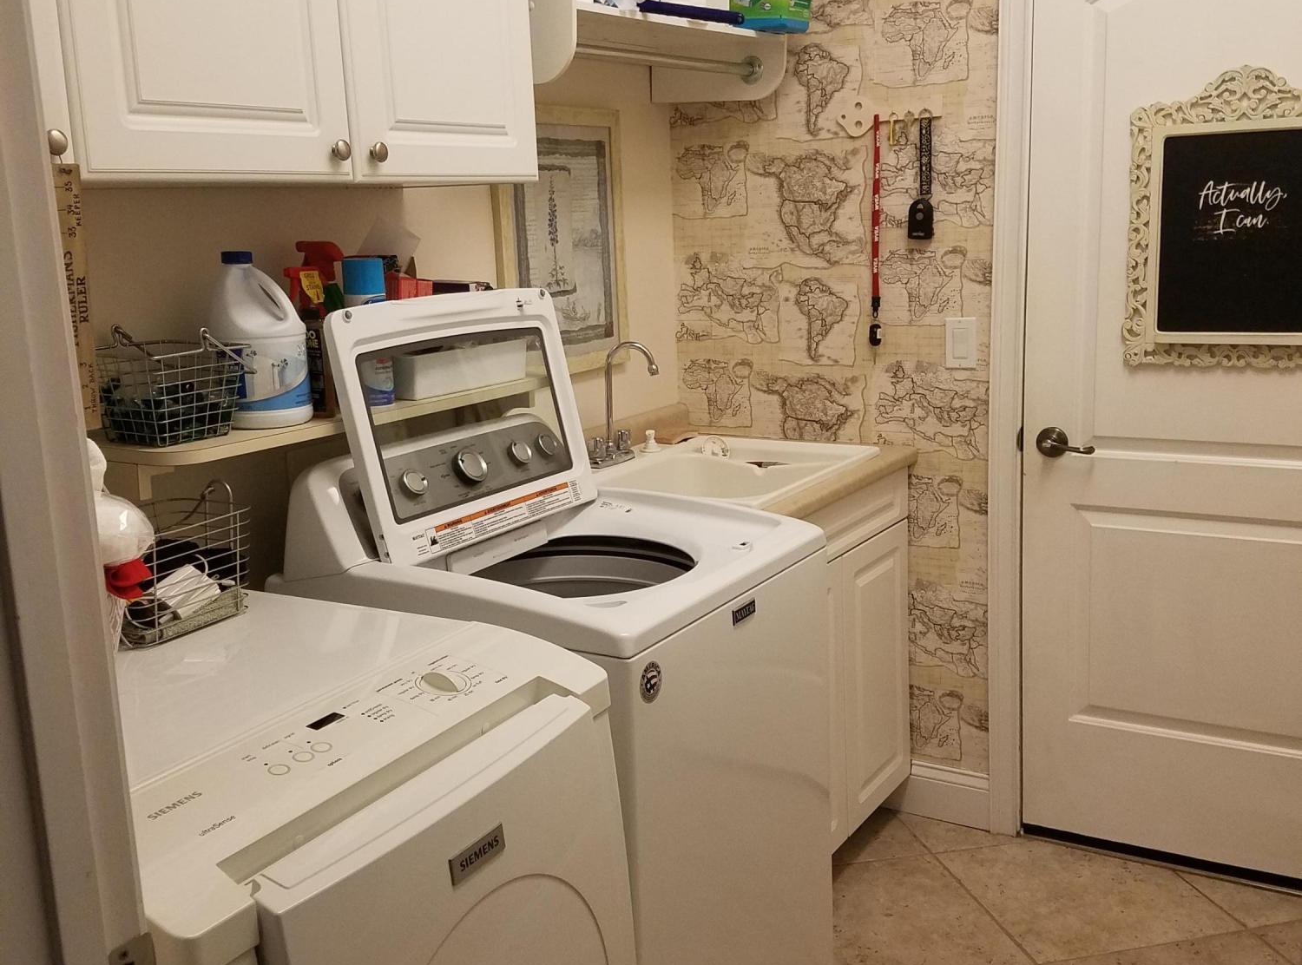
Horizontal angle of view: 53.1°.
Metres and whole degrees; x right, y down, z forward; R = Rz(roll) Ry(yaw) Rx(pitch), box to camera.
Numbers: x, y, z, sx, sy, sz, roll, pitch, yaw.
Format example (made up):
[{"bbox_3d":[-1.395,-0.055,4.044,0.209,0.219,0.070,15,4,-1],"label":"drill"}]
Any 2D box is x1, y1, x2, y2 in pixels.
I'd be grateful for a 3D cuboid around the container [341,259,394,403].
[{"bbox_3d":[-0.466,-0.248,2.136,0.070,0.240,0.070,-5,12,-12],"label":"container"}]

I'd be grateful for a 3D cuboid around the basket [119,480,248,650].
[{"bbox_3d":[-0.722,0.112,1.893,0.187,0.190,0.255,5,14,32],"label":"basket"}]

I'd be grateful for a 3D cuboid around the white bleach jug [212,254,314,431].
[{"bbox_3d":[-0.606,-0.218,1.979,0.160,0.259,0.110,-10,14,-31],"label":"white bleach jug"}]

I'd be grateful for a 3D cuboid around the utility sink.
[{"bbox_3d":[0.139,0.090,2.861,0.550,0.280,0.650,5,13,33],"label":"utility sink"}]

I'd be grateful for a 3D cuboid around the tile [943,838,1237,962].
[{"bbox_3d":[0.920,0.871,2.778,0.458,0.010,0.458,-5,11,-12],"label":"tile"}]

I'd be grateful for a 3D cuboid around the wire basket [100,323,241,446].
[{"bbox_3d":[-0.692,-0.144,1.844,0.232,0.168,0.190,5,13,33],"label":"wire basket"}]

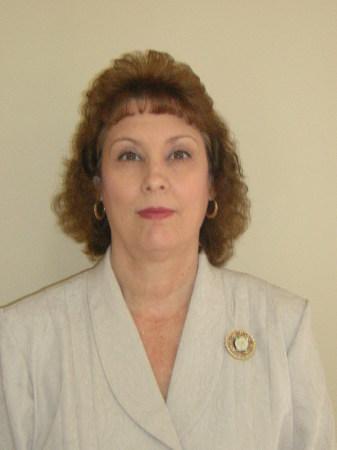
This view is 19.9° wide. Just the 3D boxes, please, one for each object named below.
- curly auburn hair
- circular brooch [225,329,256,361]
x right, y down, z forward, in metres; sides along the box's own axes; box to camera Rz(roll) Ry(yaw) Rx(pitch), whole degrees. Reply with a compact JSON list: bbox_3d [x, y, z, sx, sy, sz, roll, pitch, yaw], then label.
[{"bbox_3d":[-0.023,-0.090,1.300,0.268,0.292,0.235,0,0,0],"label":"curly auburn hair"},{"bbox_3d":[0.092,0.153,1.235,0.040,0.040,0.010,0,-12,-7],"label":"circular brooch"}]

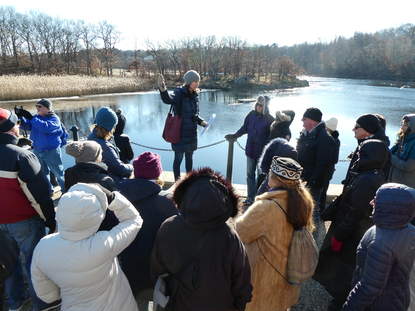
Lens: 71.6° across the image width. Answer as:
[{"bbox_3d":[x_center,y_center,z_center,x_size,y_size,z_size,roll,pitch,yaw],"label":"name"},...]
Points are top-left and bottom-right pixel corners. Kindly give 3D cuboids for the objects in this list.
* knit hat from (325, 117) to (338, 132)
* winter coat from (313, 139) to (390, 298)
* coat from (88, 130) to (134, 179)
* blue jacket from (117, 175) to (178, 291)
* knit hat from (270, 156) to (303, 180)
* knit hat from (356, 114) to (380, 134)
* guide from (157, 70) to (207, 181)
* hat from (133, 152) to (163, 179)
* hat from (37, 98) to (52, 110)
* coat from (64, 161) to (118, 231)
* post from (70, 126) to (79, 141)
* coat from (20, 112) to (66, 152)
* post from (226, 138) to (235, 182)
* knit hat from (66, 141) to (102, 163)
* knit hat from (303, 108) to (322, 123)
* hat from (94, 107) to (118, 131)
[{"bbox_3d":[1.743,-0.437,4.050,0.210,0.200,0.200,4,17,14],"label":"knit hat"},{"bbox_3d":[1.235,0.543,2.519,0.540,1.380,0.480,-11,19,-33],"label":"winter coat"},{"bbox_3d":[-1.100,0.068,3.298,0.450,0.800,0.520,-14,21,-40],"label":"coat"},{"bbox_3d":[-0.480,0.672,2.432,0.550,1.000,0.400,5,17,17],"label":"blue jacket"},{"bbox_3d":[0.500,0.082,1.820,0.190,0.130,0.200,-12,34,-36],"label":"knit hat"},{"bbox_3d":[1.598,-0.307,2.850,0.240,0.185,0.200,7,18,24],"label":"knit hat"},{"bbox_3d":[-0.367,-0.436,4.457,0.620,1.690,0.550,8,18,27],"label":"guide"},{"bbox_3d":[-0.477,0.080,2.300,0.210,0.200,0.230,0,16,0],"label":"hat"},{"bbox_3d":[-2.437,-0.763,4.300,0.220,0.160,0.190,-4,17,-14],"label":"hat"},{"bbox_3d":[-0.943,0.431,2.392,0.520,0.800,0.380,12,20,36],"label":"coat"},{"bbox_3d":[-2.220,-0.100,4.912,0.140,0.800,0.140,0,16,0],"label":"post"},{"bbox_3d":[-2.566,-0.376,4.500,0.600,0.640,0.500,-8,18,-26],"label":"coat"},{"bbox_3d":[0.368,0.096,4.600,0.110,0.800,0.110,0,16,0],"label":"post"},{"bbox_3d":[-0.984,-0.032,2.300,0.220,0.200,0.290,13,21,38],"label":"knit hat"},{"bbox_3d":[1.247,-0.473,3.400,0.230,0.170,0.190,5,17,17],"label":"knit hat"},{"bbox_3d":[-1.124,-0.412,3.200,0.230,0.240,0.250,0,16,0],"label":"hat"}]

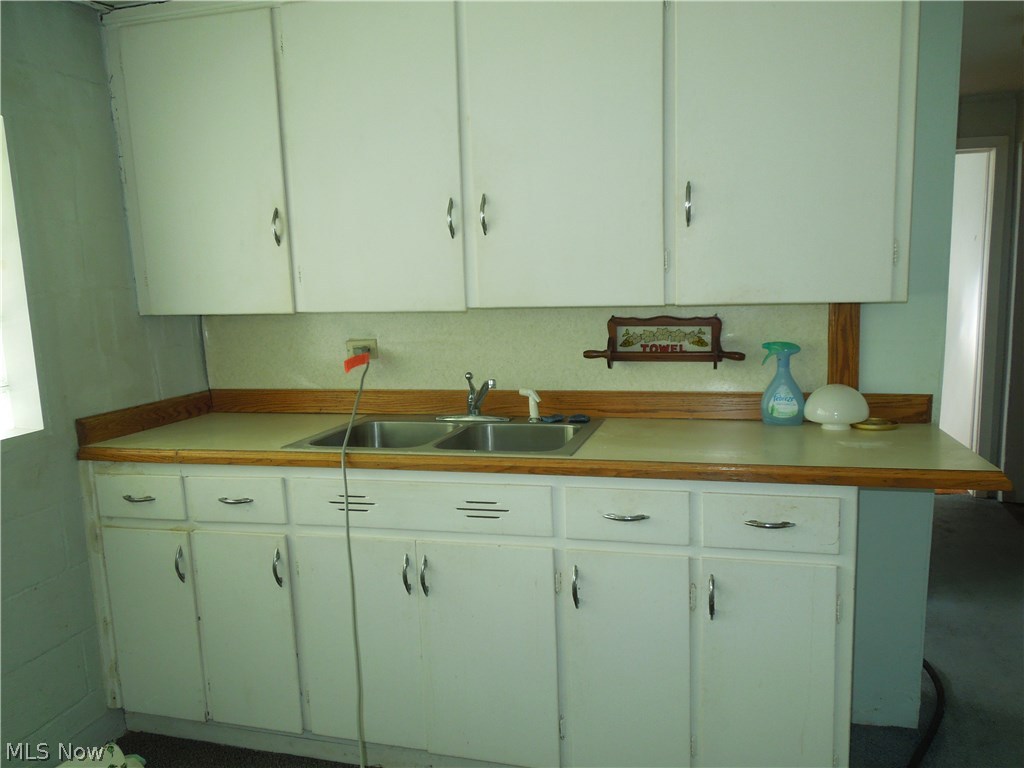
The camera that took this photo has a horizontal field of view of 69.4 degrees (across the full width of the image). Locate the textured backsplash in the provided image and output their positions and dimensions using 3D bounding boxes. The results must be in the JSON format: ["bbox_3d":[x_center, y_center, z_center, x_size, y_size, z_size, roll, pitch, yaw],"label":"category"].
[{"bbox_3d":[-0.093,-0.115,2.496,2.161,0.283,0.020,0,8,14],"label":"textured backsplash"}]

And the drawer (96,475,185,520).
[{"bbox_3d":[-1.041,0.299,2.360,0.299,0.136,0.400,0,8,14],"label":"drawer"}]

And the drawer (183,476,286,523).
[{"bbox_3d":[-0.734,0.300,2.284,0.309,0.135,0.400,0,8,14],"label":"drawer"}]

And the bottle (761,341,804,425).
[{"bbox_3d":[0.814,-0.003,2.229,0.126,0.252,0.075,0,8,14],"label":"bottle"}]

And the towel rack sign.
[{"bbox_3d":[0.474,-0.131,2.327,0.493,0.169,0.070,0,8,14],"label":"towel rack sign"}]

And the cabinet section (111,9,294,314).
[{"bbox_3d":[-0.909,-0.676,2.424,0.545,0.886,0.322,0,8,14],"label":"cabinet section"}]

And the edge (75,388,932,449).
[{"bbox_3d":[-0.022,0.111,2.197,2.456,0.089,0.623,0,8,14],"label":"edge"}]

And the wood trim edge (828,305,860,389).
[{"bbox_3d":[0.997,-0.113,2.224,0.086,0.280,0.022,0,8,14],"label":"wood trim edge"}]

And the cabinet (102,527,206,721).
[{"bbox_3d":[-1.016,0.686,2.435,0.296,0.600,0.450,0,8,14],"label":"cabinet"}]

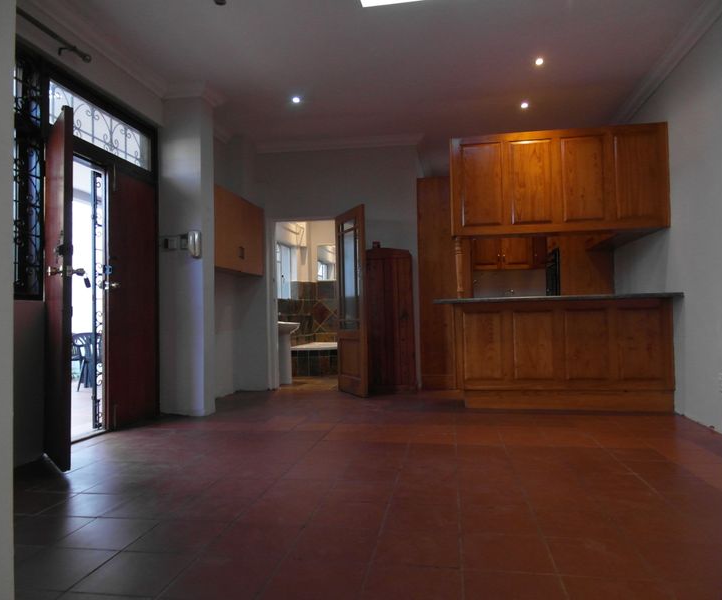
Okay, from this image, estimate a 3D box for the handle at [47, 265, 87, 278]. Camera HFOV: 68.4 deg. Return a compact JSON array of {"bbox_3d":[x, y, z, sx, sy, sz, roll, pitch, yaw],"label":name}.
[{"bbox_3d":[-1.726,-0.163,3.123,0.175,0.074,0.122,0,-2,-40],"label":"handle"}]

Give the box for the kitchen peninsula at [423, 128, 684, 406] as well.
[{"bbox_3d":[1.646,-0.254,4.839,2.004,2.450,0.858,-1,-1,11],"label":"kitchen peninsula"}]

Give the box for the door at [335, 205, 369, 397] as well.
[{"bbox_3d":[-0.107,0.010,5.784,0.042,2.013,0.742,0,-2,-22],"label":"door"}]

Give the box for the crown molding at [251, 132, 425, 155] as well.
[{"bbox_3d":[-0.265,-1.808,6.146,1.978,0.105,0.105,-1,-1,9],"label":"crown molding"}]

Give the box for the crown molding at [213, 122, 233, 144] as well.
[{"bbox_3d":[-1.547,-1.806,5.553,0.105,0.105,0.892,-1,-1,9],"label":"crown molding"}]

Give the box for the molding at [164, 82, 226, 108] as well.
[{"bbox_3d":[-1.517,-1.826,4.795,0.472,0.105,0.420,-1,-1,9],"label":"molding"}]

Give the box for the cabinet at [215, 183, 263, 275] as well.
[{"bbox_3d":[-1.408,-0.679,5.558,0.350,0.761,1.312,-1,-1,9],"label":"cabinet"}]

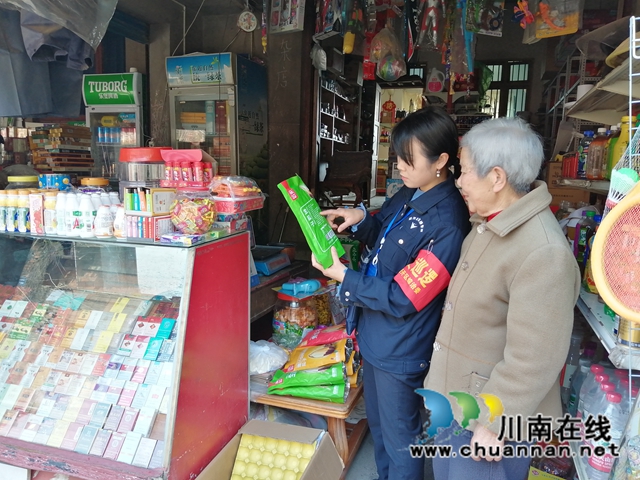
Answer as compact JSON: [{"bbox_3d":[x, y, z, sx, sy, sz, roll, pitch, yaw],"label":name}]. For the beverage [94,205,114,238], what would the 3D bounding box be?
[{"bbox_3d":[-0.735,-0.064,1.631,0.062,0.113,0.062,4,10,17],"label":"beverage"}]

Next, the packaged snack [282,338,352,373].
[{"bbox_3d":[-0.006,0.457,1.900,0.270,0.050,0.155,-15,22,24],"label":"packaged snack"}]

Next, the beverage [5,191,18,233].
[{"bbox_3d":[-1.107,-0.109,1.722,0.043,0.149,0.043,4,9,13],"label":"beverage"}]

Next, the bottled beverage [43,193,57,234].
[{"bbox_3d":[-0.943,-0.096,1.680,0.043,0.147,0.043,4,9,13],"label":"bottled beverage"}]

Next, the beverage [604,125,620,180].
[{"bbox_3d":[1.173,-0.344,1.911,0.066,0.217,0.066,4,11,18],"label":"beverage"}]

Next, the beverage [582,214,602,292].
[{"bbox_3d":[0.847,0.038,1.465,0.060,0.232,0.060,4,9,13],"label":"beverage"}]

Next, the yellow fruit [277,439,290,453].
[{"bbox_3d":[-0.140,0.787,1.840,0.050,0.050,0.050,2,9,0],"label":"yellow fruit"}]

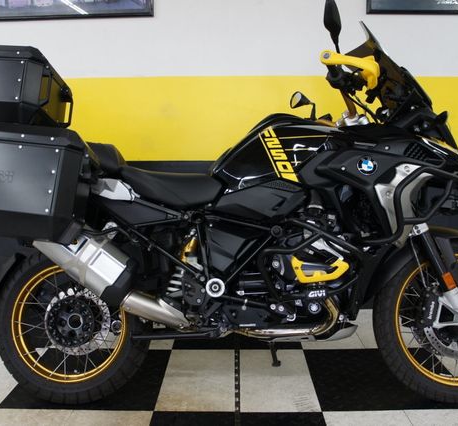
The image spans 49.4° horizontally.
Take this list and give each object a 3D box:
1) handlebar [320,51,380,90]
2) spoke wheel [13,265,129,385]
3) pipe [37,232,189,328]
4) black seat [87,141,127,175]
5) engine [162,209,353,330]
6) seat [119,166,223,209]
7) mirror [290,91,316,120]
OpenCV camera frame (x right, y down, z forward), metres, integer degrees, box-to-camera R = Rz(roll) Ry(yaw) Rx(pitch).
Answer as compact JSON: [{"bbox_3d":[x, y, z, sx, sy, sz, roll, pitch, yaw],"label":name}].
[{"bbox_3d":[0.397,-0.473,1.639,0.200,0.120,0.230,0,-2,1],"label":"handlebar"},{"bbox_3d":[-0.626,0.438,1.971,0.455,0.455,0.140,0,-2,1],"label":"spoke wheel"},{"bbox_3d":[-0.413,0.232,1.763,0.590,0.170,0.180,30,-1,2],"label":"pipe"},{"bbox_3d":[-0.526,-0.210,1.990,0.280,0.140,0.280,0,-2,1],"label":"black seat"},{"bbox_3d":[0.118,0.208,1.932,0.620,0.420,0.700,0,-2,1],"label":"engine"},{"bbox_3d":[-0.222,-0.098,1.920,0.410,0.160,0.320,0,-2,1],"label":"seat"},{"bbox_3d":[0.356,-0.526,2.412,0.120,0.140,0.170,0,-2,-13],"label":"mirror"}]

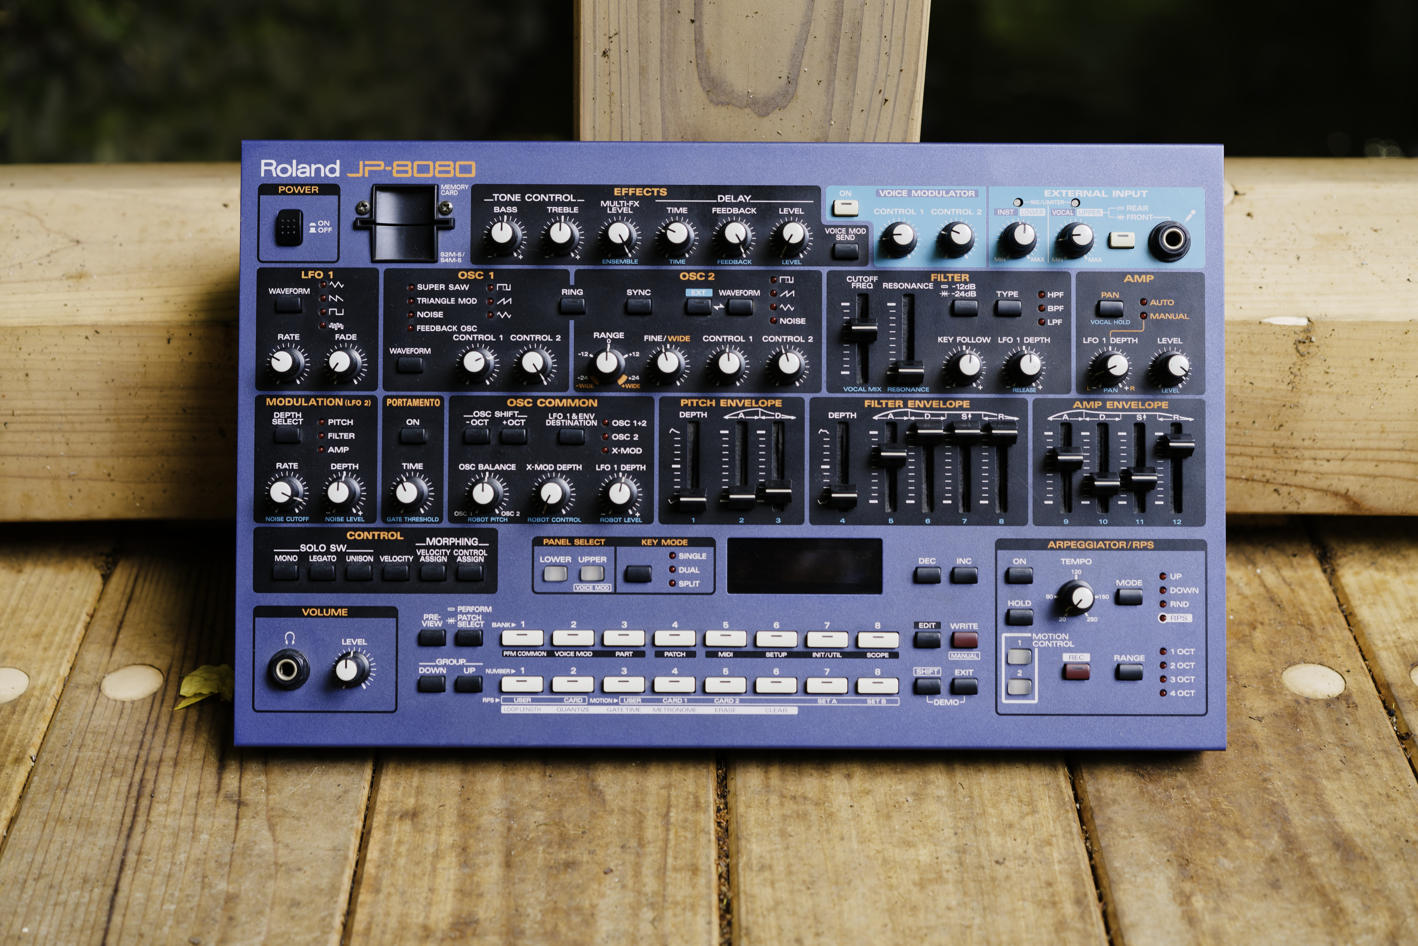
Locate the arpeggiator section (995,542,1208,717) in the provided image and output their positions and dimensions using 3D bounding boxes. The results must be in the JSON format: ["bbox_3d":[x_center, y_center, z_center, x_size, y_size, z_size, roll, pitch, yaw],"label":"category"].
[{"bbox_3d":[0.169,0.066,0.924,0.091,0.076,0.018,0,-2,0],"label":"arpeggiator section"}]

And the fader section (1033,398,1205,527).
[{"bbox_3d":[0.177,-0.005,0.929,0.074,0.055,0.012,0,-2,0],"label":"fader section"}]

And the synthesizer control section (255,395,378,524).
[{"bbox_3d":[-0.169,-0.006,0.927,0.053,0.056,0.018,0,-2,0],"label":"synthesizer control section"}]

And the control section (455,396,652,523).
[{"bbox_3d":[-0.068,-0.006,0.927,0.089,0.056,0.018,0,-2,0],"label":"control section"}]

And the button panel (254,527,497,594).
[{"bbox_3d":[-0.143,0.038,0.932,0.105,0.029,0.005,0,-2,0],"label":"button panel"}]

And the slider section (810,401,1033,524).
[{"bbox_3d":[0.091,-0.005,0.930,0.094,0.056,0.012,0,-2,0],"label":"slider section"}]

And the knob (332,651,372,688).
[{"bbox_3d":[-0.153,0.085,0.923,0.016,0.016,0.017,0,-2,0],"label":"knob"}]

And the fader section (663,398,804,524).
[{"bbox_3d":[0.010,-0.005,0.930,0.063,0.055,0.012,0,-2,0],"label":"fader section"}]

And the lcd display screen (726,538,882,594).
[{"bbox_3d":[0.042,0.040,0.935,0.067,0.024,0.004,0,-2,0],"label":"lcd display screen"}]

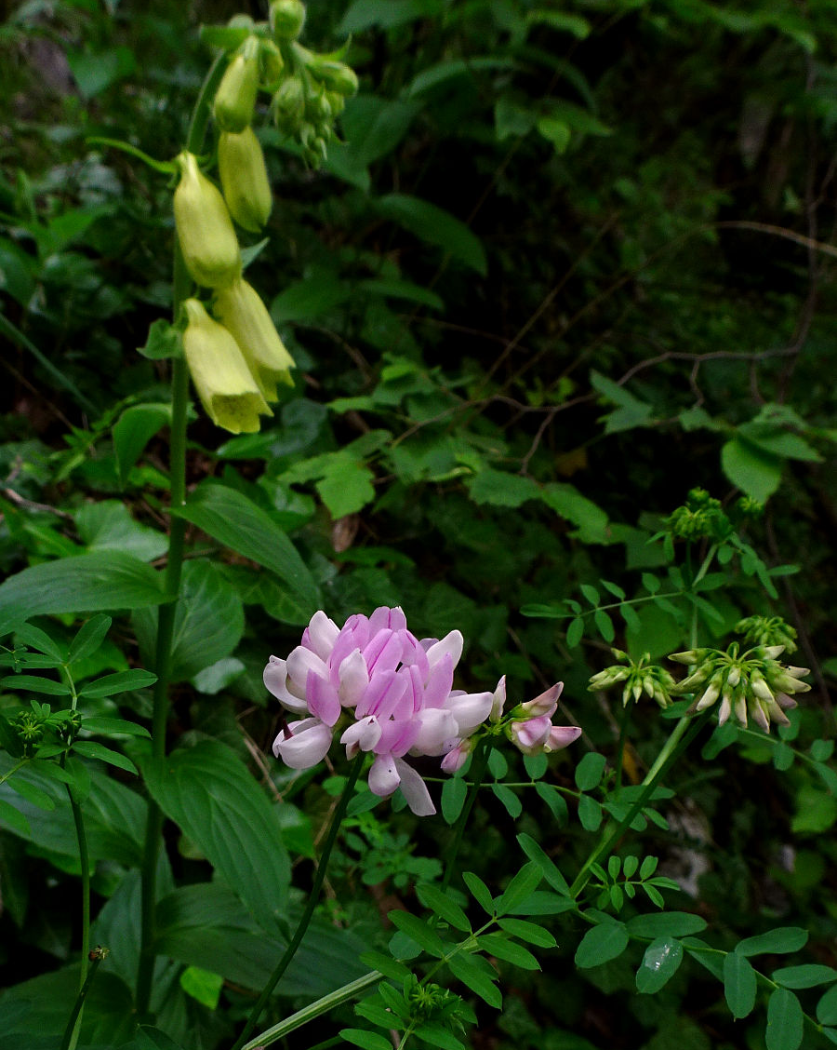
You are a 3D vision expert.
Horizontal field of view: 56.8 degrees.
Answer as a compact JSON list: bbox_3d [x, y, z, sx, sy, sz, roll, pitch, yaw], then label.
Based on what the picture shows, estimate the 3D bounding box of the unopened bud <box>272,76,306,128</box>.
[{"bbox_3d":[-0.044,-0.146,0.268,0.011,0.019,0.011,9,-9,-20],"label":"unopened bud"}]

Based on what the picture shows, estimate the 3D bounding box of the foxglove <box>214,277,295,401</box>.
[{"bbox_3d":[-0.059,-0.066,0.270,0.020,0.051,0.020,-22,-15,-19],"label":"foxglove"}]

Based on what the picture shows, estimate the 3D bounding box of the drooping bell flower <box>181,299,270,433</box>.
[{"bbox_3d":[-0.068,-0.055,0.260,0.021,0.052,0.021,-20,-20,-19],"label":"drooping bell flower"}]

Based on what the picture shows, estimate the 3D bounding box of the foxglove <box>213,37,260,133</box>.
[{"bbox_3d":[-0.060,-0.150,0.264,0.014,0.034,0.014,11,-9,-20],"label":"foxglove"}]

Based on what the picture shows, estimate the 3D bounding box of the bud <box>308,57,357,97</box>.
[{"bbox_3d":[-0.031,-0.158,0.272,0.021,0.010,0.010,32,-12,9],"label":"bud"}]

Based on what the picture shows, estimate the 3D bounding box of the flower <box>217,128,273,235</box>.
[{"bbox_3d":[-0.060,-0.122,0.270,0.017,0.041,0.017,-7,-6,-20],"label":"flower"}]

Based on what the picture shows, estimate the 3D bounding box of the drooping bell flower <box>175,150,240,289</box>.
[{"bbox_3d":[-0.073,-0.103,0.260,0.021,0.050,0.021,-10,-14,-20],"label":"drooping bell flower"}]

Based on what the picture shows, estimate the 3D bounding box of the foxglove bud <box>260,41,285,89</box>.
[{"bbox_3d":[-0.052,-0.163,0.275,0.008,0.017,0.008,-10,-6,-20],"label":"foxglove bud"}]

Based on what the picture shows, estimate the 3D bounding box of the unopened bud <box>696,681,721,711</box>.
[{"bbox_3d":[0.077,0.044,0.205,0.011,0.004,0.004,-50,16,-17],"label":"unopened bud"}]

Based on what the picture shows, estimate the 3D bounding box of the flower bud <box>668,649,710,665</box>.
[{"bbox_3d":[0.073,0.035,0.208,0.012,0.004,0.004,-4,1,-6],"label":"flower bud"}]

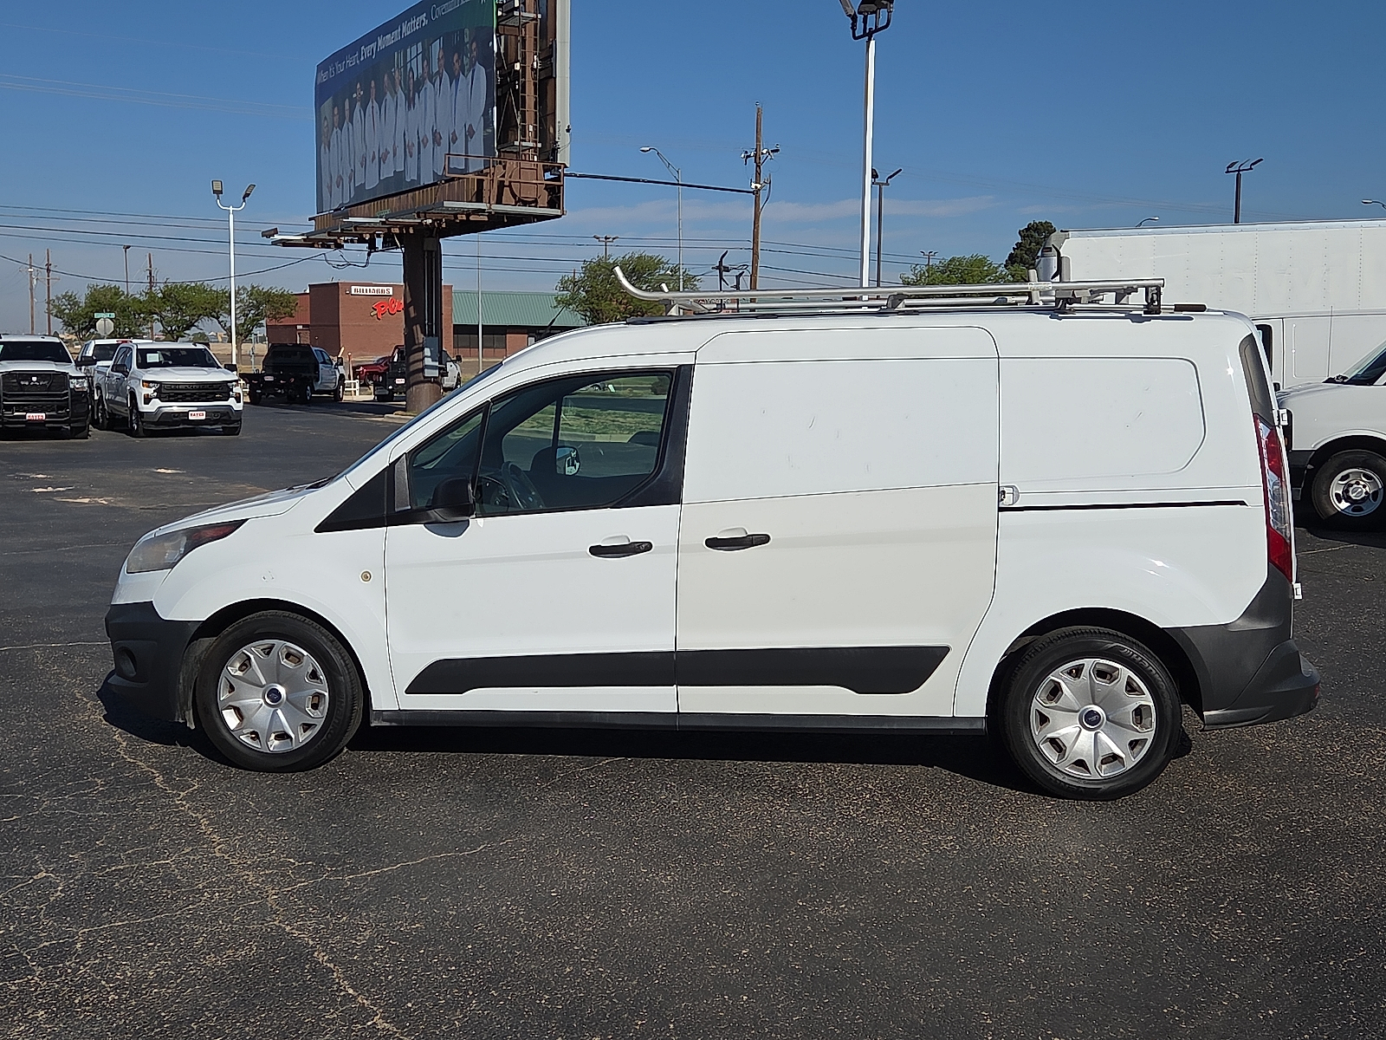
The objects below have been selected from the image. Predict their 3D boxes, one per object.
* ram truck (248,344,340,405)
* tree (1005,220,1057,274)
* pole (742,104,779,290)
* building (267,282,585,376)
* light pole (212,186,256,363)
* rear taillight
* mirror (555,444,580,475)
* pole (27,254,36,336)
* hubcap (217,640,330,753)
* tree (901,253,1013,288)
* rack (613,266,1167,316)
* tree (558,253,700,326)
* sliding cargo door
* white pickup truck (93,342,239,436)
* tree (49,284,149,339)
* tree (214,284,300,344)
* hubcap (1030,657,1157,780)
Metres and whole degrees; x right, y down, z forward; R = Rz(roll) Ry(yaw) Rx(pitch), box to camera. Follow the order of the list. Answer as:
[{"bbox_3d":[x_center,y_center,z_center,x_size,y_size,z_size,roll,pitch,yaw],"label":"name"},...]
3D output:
[{"bbox_3d":[-13.801,-5.149,54.233,2.200,2.000,6.100,1,6,3],"label":"ram truck"},{"bbox_3d":[19.314,-12.427,88.000,3.700,8.850,3.520,0,6,0],"label":"tree"},{"bbox_3d":[2.494,-10.828,62.610,1.800,11.300,0.900,-4,7,-33],"label":"pole"},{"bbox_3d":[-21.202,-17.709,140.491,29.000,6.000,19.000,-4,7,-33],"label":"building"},{"bbox_3d":[-15.877,-8.033,54.000,1.500,7.370,0.600,0,6,0],"label":"light pole"},{"bbox_3d":[2.118,-0.077,5.688,0.160,0.610,0.160,1,6,5],"label":"rear taillight"},{"bbox_3d":[-0.666,-0.292,7.720,0.140,0.180,0.220,4,7,32],"label":"mirror"},{"bbox_3d":[-69.994,-22.408,165.604,1.200,11.200,0.600,-2,6,-17],"label":"pole"},{"bbox_3d":[-1.597,0.671,5.971,0.440,0.440,0.070,1,6,5],"label":"hubcap"},{"bbox_3d":[12.924,-9.691,75.000,6.200,6.230,5.890,0,6,0],"label":"tree"},{"bbox_3d":[0.810,-0.975,6.780,2.130,0.220,1.350,1,6,5],"label":"rack"},{"bbox_3d":[-3.310,-10.016,77.655,7.100,6.400,6.800,0,6,-6],"label":"tree"},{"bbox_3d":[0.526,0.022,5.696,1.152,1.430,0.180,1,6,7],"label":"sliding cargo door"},{"bbox_3d":[-11.277,-2.898,33.397,2.070,1.920,5.870,-3,7,-30],"label":"white pickup truck"},{"bbox_3d":[-39.176,-12.749,103.000,5.900,5.540,5.610,0,6,0],"label":"tree"},{"bbox_3d":[-28.784,-12.749,103.000,5.100,5.540,4.840,0,6,0],"label":"tree"},{"bbox_3d":[1.435,0.712,5.617,0.440,0.440,0.070,1,6,7],"label":"hubcap"}]

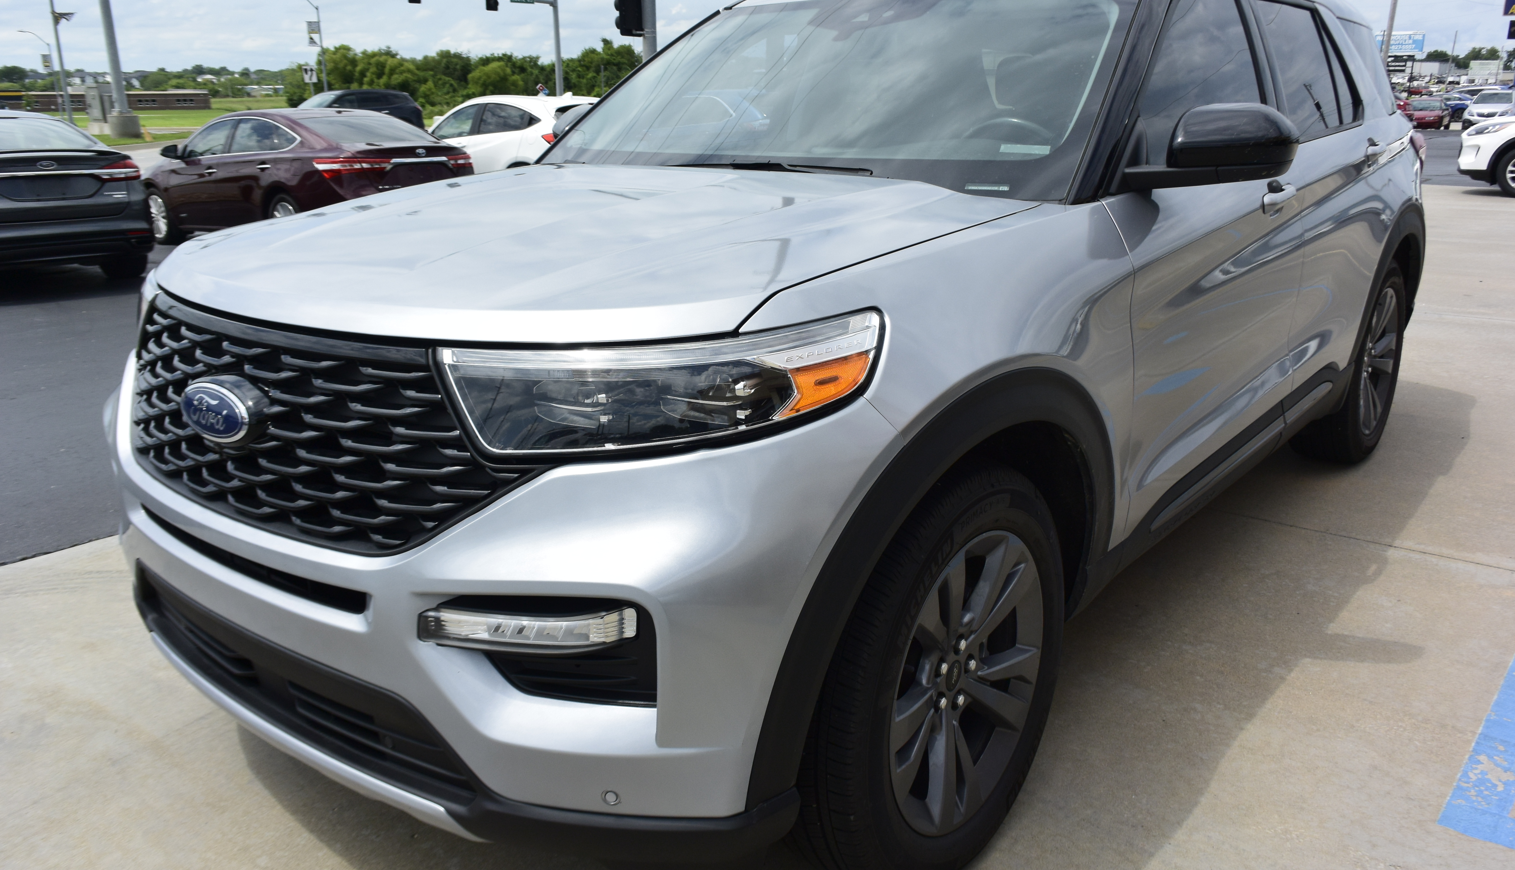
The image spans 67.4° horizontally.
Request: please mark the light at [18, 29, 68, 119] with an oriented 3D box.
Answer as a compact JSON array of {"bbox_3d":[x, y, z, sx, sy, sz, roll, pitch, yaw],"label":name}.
[{"bbox_3d":[-66.397,-33.267,105.000,3.100,8.000,0.500,0,17,0],"label":"light"}]

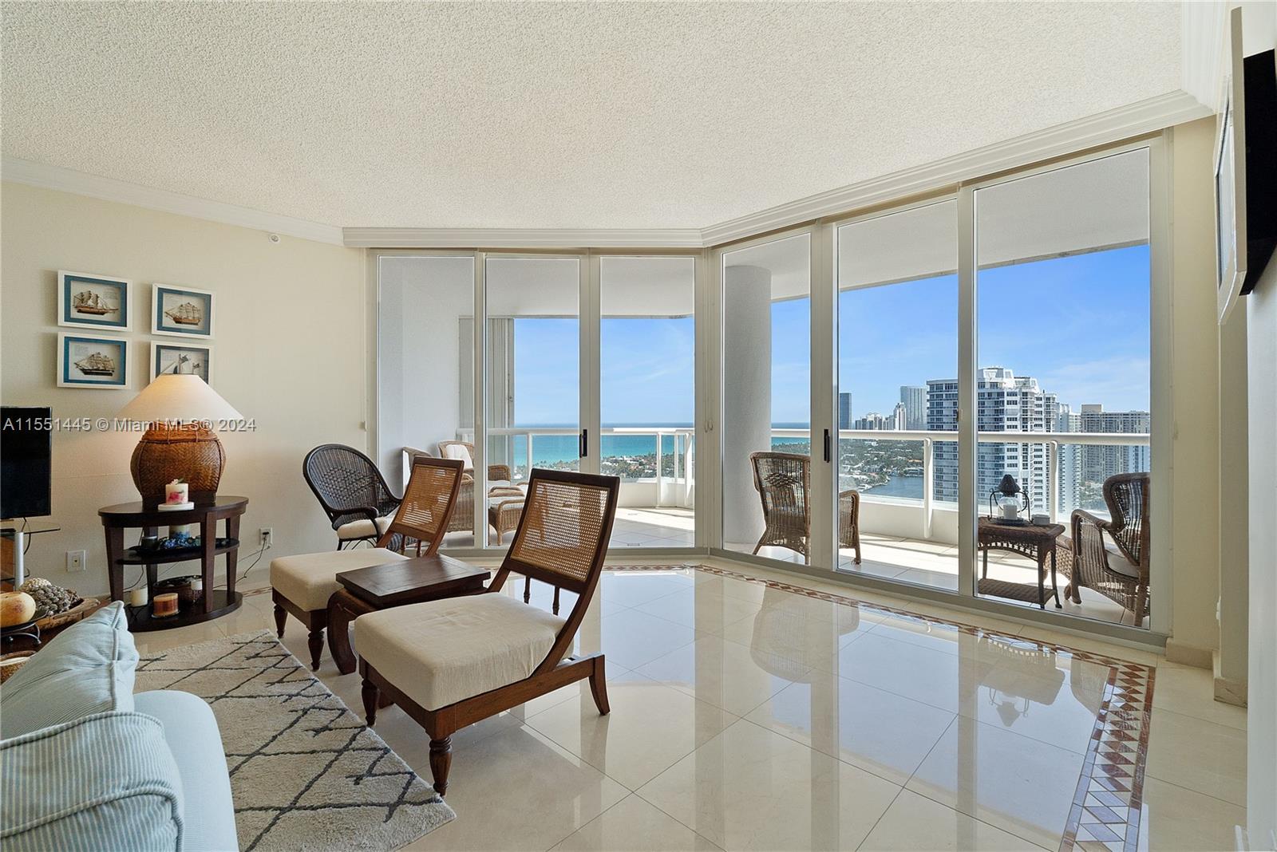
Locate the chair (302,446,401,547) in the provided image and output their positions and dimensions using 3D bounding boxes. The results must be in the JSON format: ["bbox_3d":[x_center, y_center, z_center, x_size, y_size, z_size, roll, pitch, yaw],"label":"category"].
[{"bbox_3d":[-1.800,0.620,3.957,0.700,0.985,0.640,0,1,23],"label":"chair"}]

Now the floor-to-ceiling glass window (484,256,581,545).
[{"bbox_3d":[-0.905,-0.207,4.878,0.860,2.520,0.060,0,1,0],"label":"floor-to-ceiling glass window"}]

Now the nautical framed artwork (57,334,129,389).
[{"bbox_3d":[-3.370,-0.397,3.521,0.325,0.320,0.040,-1,1,-44],"label":"nautical framed artwork"}]

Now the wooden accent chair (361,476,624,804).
[{"bbox_3d":[-0.563,0.667,2.194,0.780,0.930,0.640,-1,1,-45],"label":"wooden accent chair"}]

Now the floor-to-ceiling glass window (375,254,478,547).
[{"bbox_3d":[-1.803,-0.210,4.848,0.890,2.540,0.060,0,1,0],"label":"floor-to-ceiling glass window"}]

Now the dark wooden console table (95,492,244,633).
[{"bbox_3d":[-2.782,0.795,3.409,0.710,0.647,0.710,-1,1,-44],"label":"dark wooden console table"}]

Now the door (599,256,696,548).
[{"bbox_3d":[0.077,-0.206,4.882,0.832,2.514,0.070,0,0,0],"label":"door"}]

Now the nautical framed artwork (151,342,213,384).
[{"bbox_3d":[-3.067,-0.387,3.823,0.332,0.330,0.035,0,0,-42],"label":"nautical framed artwork"}]

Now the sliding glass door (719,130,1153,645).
[{"bbox_3d":[1.626,-0.190,3.868,0.090,2.463,2.841,0,0,-44],"label":"sliding glass door"}]

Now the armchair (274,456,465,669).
[{"bbox_3d":[-1.449,0.667,3.092,0.627,0.927,0.808,0,0,44],"label":"armchair"}]

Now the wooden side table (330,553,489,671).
[{"bbox_3d":[-1.024,0.900,2.585,0.491,0.459,0.571,0,0,44],"label":"wooden side table"}]

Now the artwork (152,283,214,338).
[{"bbox_3d":[-3.061,-0.762,3.829,0.332,0.330,0.035,0,0,-42],"label":"artwork"}]

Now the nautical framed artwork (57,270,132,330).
[{"bbox_3d":[-3.380,-0.769,3.543,0.332,0.330,0.035,0,0,-42],"label":"nautical framed artwork"}]

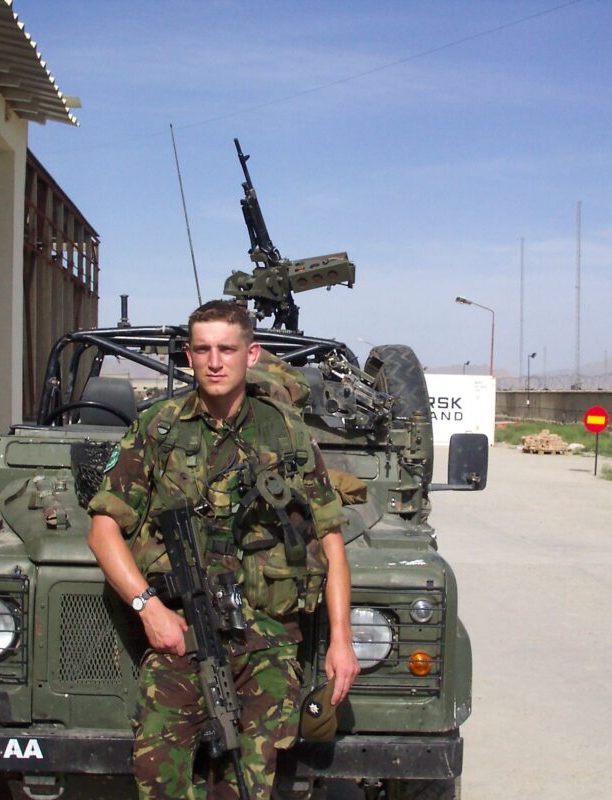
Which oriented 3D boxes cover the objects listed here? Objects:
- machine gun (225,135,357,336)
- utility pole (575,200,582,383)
[{"bbox_3d":[-0.085,-0.855,5.950,0.660,1.000,0.750,1,0,20],"label":"machine gun"},{"bbox_3d":[19.850,-6.800,85.000,0.360,15.300,0.360,0,0,0],"label":"utility pole"}]

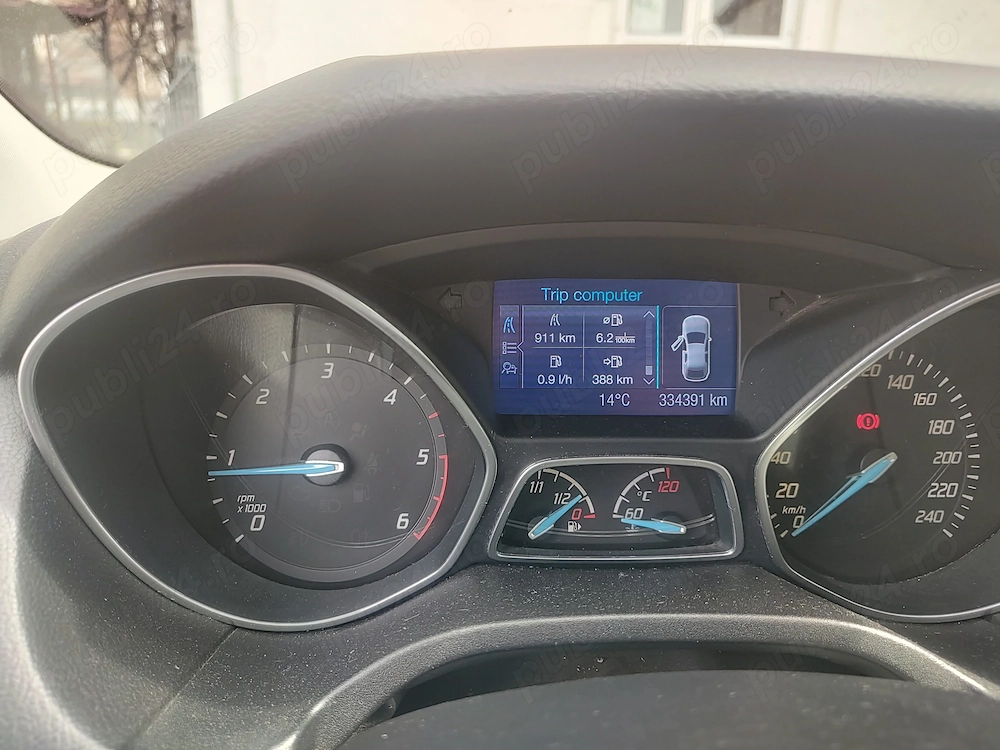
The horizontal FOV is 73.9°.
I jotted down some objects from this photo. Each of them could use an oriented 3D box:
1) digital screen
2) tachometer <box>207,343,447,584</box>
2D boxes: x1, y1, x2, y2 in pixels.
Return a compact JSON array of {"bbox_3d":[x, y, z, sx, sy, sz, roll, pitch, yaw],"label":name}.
[{"bbox_3d":[0.044,-0.011,0.255,0.092,0.052,0.008,0,0,0],"label":"digital screen"},{"bbox_3d":[-0.067,0.035,0.259,0.093,0.093,0.016,0,0,0],"label":"tachometer"}]

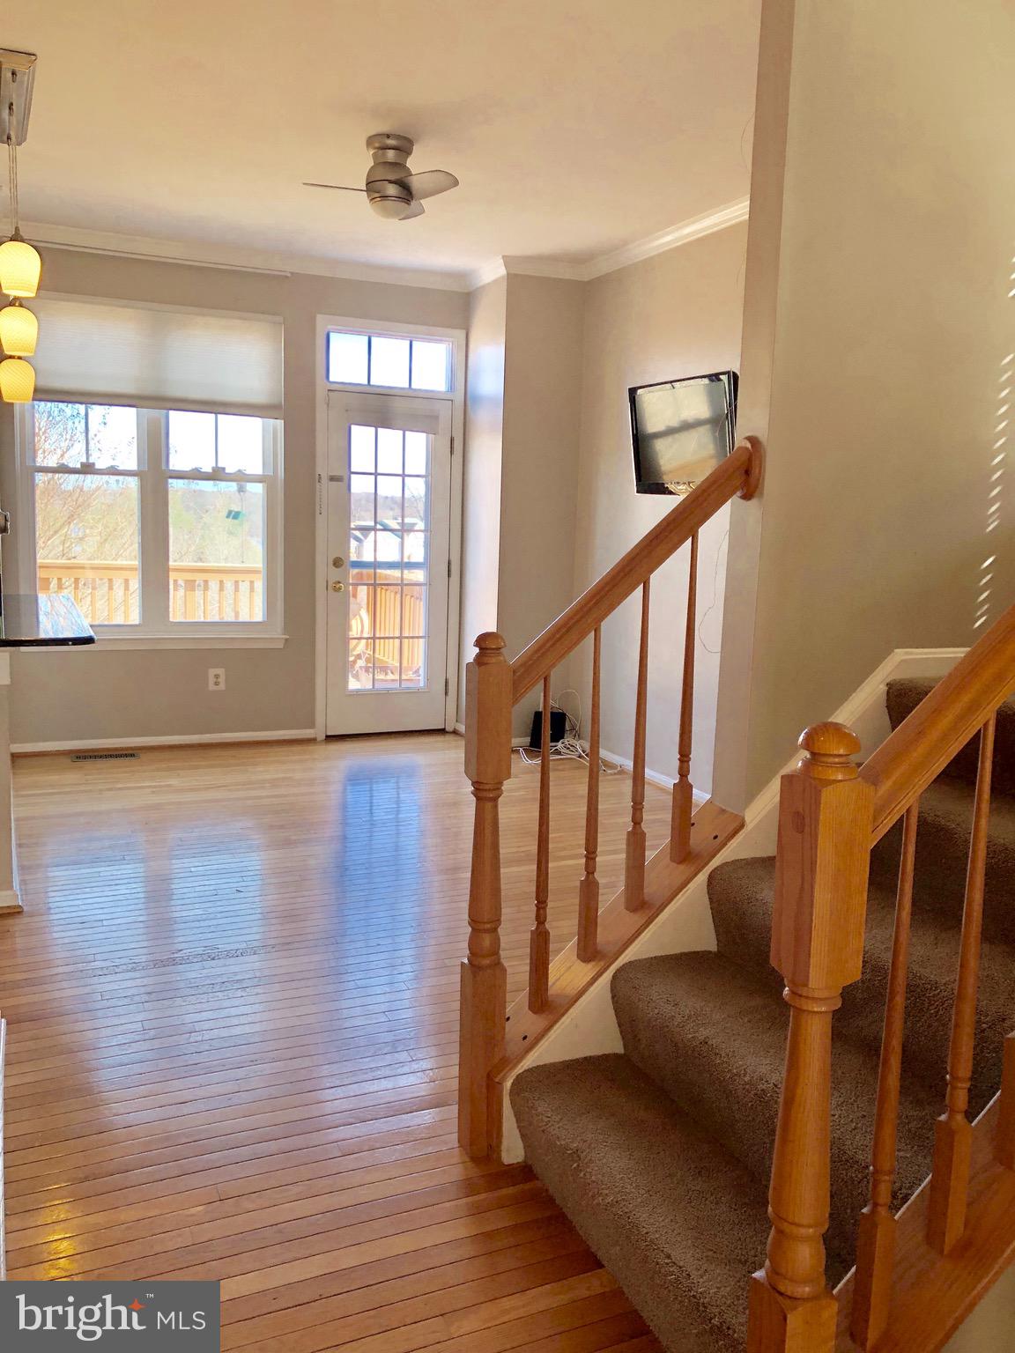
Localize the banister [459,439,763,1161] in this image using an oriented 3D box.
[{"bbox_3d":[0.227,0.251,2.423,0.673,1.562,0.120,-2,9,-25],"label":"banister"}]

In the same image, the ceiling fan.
[{"bbox_3d":[-0.436,-1.862,4.109,0.640,0.290,0.640,-2,9,-25],"label":"ceiling fan"}]

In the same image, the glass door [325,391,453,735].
[{"bbox_3d":[-0.724,-0.660,6.661,0.779,2.029,0.050,-2,9,-25],"label":"glass door"}]

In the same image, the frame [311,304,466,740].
[{"bbox_3d":[-0.717,-0.867,6.636,0.915,2.457,0.120,-2,9,-25],"label":"frame"}]

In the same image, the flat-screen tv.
[{"bbox_3d":[0.845,-1.145,5.245,0.080,0.530,0.860,-10,12,-22],"label":"flat-screen tv"}]

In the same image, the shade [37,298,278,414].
[{"bbox_3d":[-1.904,-1.720,5.896,1.415,0.563,0.060,-2,9,-25],"label":"shade"}]

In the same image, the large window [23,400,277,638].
[{"bbox_3d":[-1.941,-1.111,6.030,1.415,1.797,0.100,-2,9,-25],"label":"large window"}]

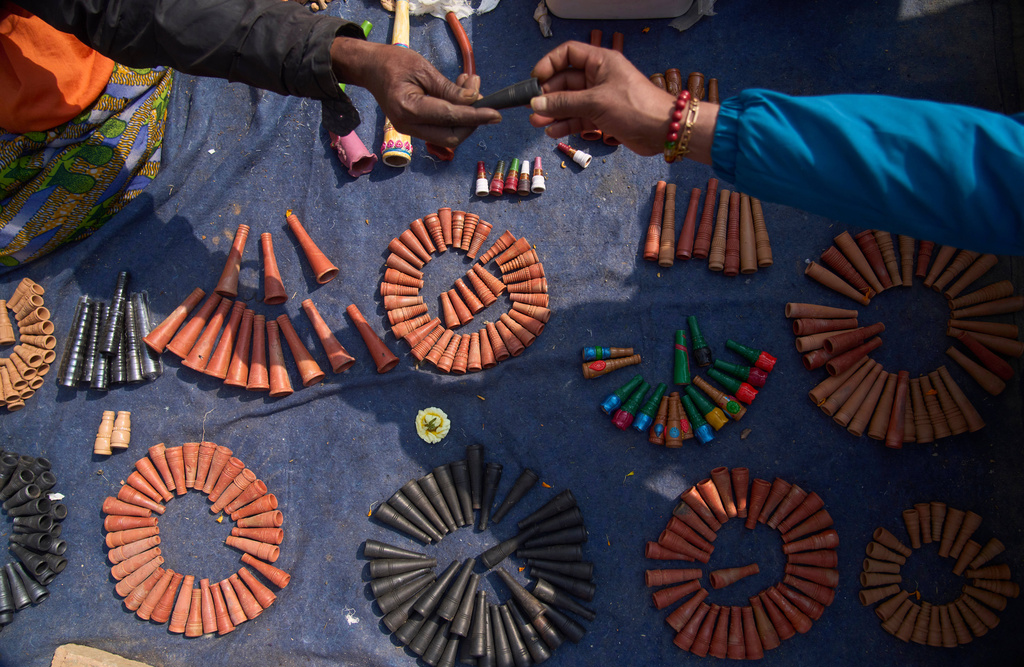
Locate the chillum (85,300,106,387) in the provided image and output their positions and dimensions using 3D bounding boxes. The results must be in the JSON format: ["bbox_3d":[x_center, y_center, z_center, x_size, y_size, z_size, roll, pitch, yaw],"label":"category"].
[{"bbox_3d":[-0.663,0.018,1.092,0.024,0.024,0.140,-4,81,4],"label":"chillum"}]

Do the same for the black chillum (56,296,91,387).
[{"bbox_3d":[-0.697,0.013,1.094,0.027,0.027,0.144,4,82,5],"label":"black chillum"}]

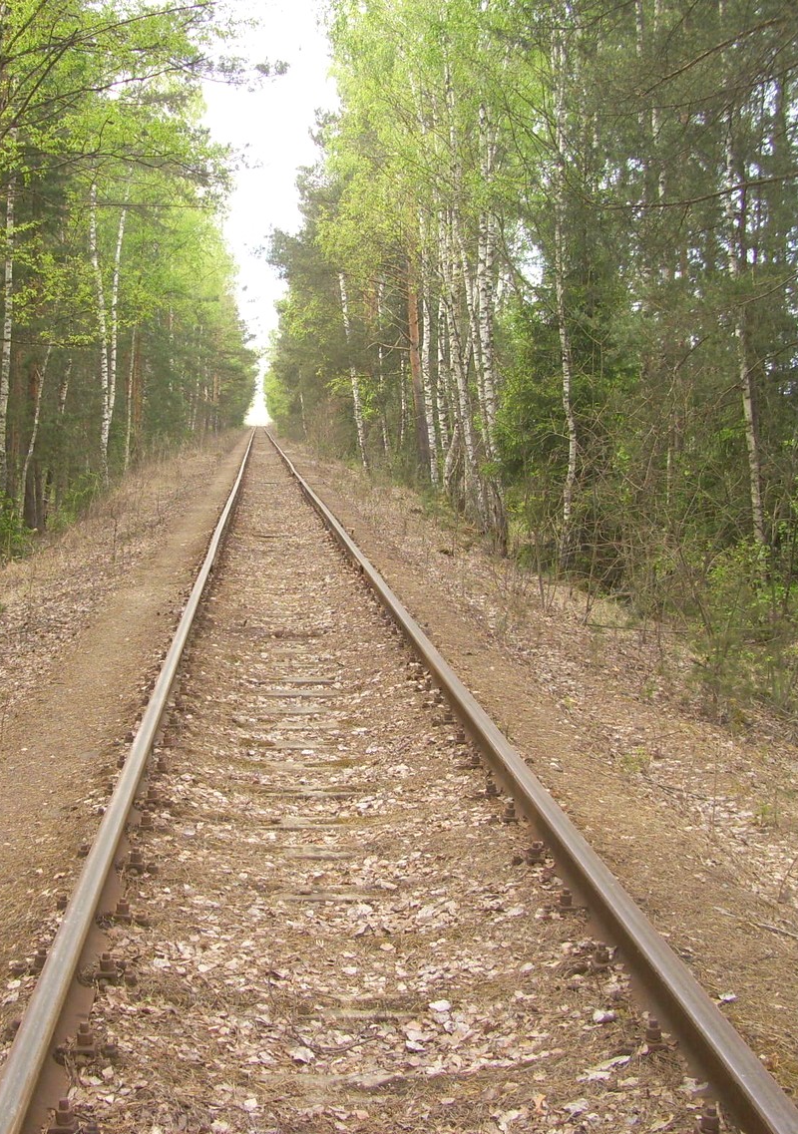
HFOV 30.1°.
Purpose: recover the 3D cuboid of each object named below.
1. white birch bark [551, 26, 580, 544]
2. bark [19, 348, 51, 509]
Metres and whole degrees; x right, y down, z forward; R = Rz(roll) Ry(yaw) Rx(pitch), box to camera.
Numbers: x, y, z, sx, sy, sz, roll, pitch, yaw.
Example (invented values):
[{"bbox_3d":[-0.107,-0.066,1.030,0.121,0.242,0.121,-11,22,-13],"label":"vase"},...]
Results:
[{"bbox_3d":[2.813,-4.694,25.165,0.270,8.470,0.220,-1,6,0],"label":"white birch bark"},{"bbox_3d":[-8.267,-3.194,33.850,0.190,3.740,0.170,11,5,-1],"label":"bark"}]

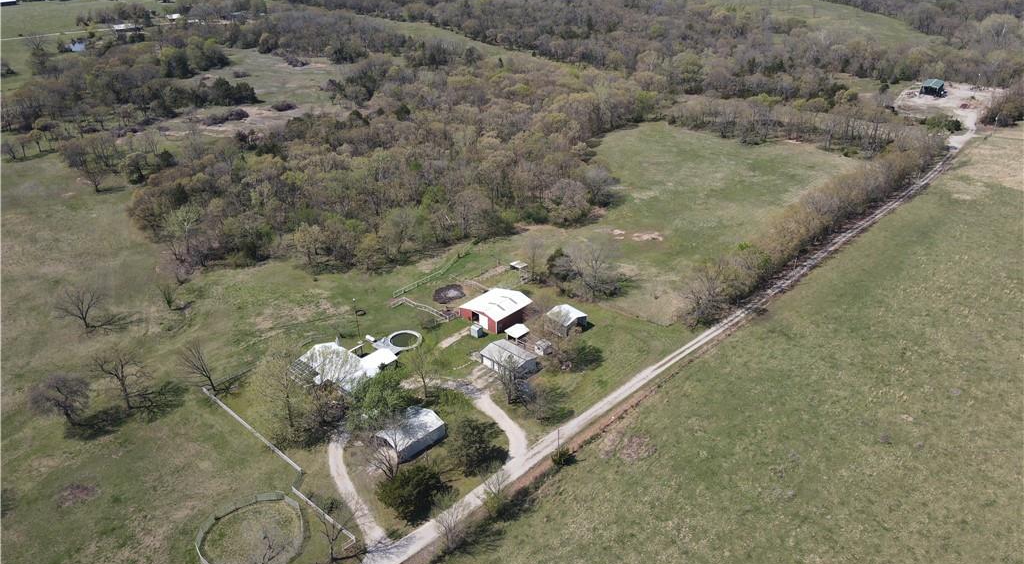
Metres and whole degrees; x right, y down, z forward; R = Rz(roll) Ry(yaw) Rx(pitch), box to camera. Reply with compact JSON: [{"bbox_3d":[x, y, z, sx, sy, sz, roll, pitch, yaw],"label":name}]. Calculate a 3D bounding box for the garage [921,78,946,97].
[{"bbox_3d":[224.785,-103.521,379.619,8.000,5.400,15.000,19,34,30],"label":"garage"}]

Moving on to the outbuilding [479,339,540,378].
[{"bbox_3d":[-0.683,17.567,163.888,10.400,3.800,7.600,23,37,35],"label":"outbuilding"}]

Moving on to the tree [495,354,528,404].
[{"bbox_3d":[-0.105,20.641,149.273,7.123,11.896,7.123,0,29,0],"label":"tree"}]

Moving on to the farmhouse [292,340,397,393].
[{"bbox_3d":[-37.544,18.786,160.466,17.500,5.000,18.500,26,38,38],"label":"farmhouse"}]

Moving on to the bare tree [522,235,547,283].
[{"bbox_3d":[6.191,-6.697,196.090,6.601,13.755,6.601,1,29,2],"label":"bare tree"}]

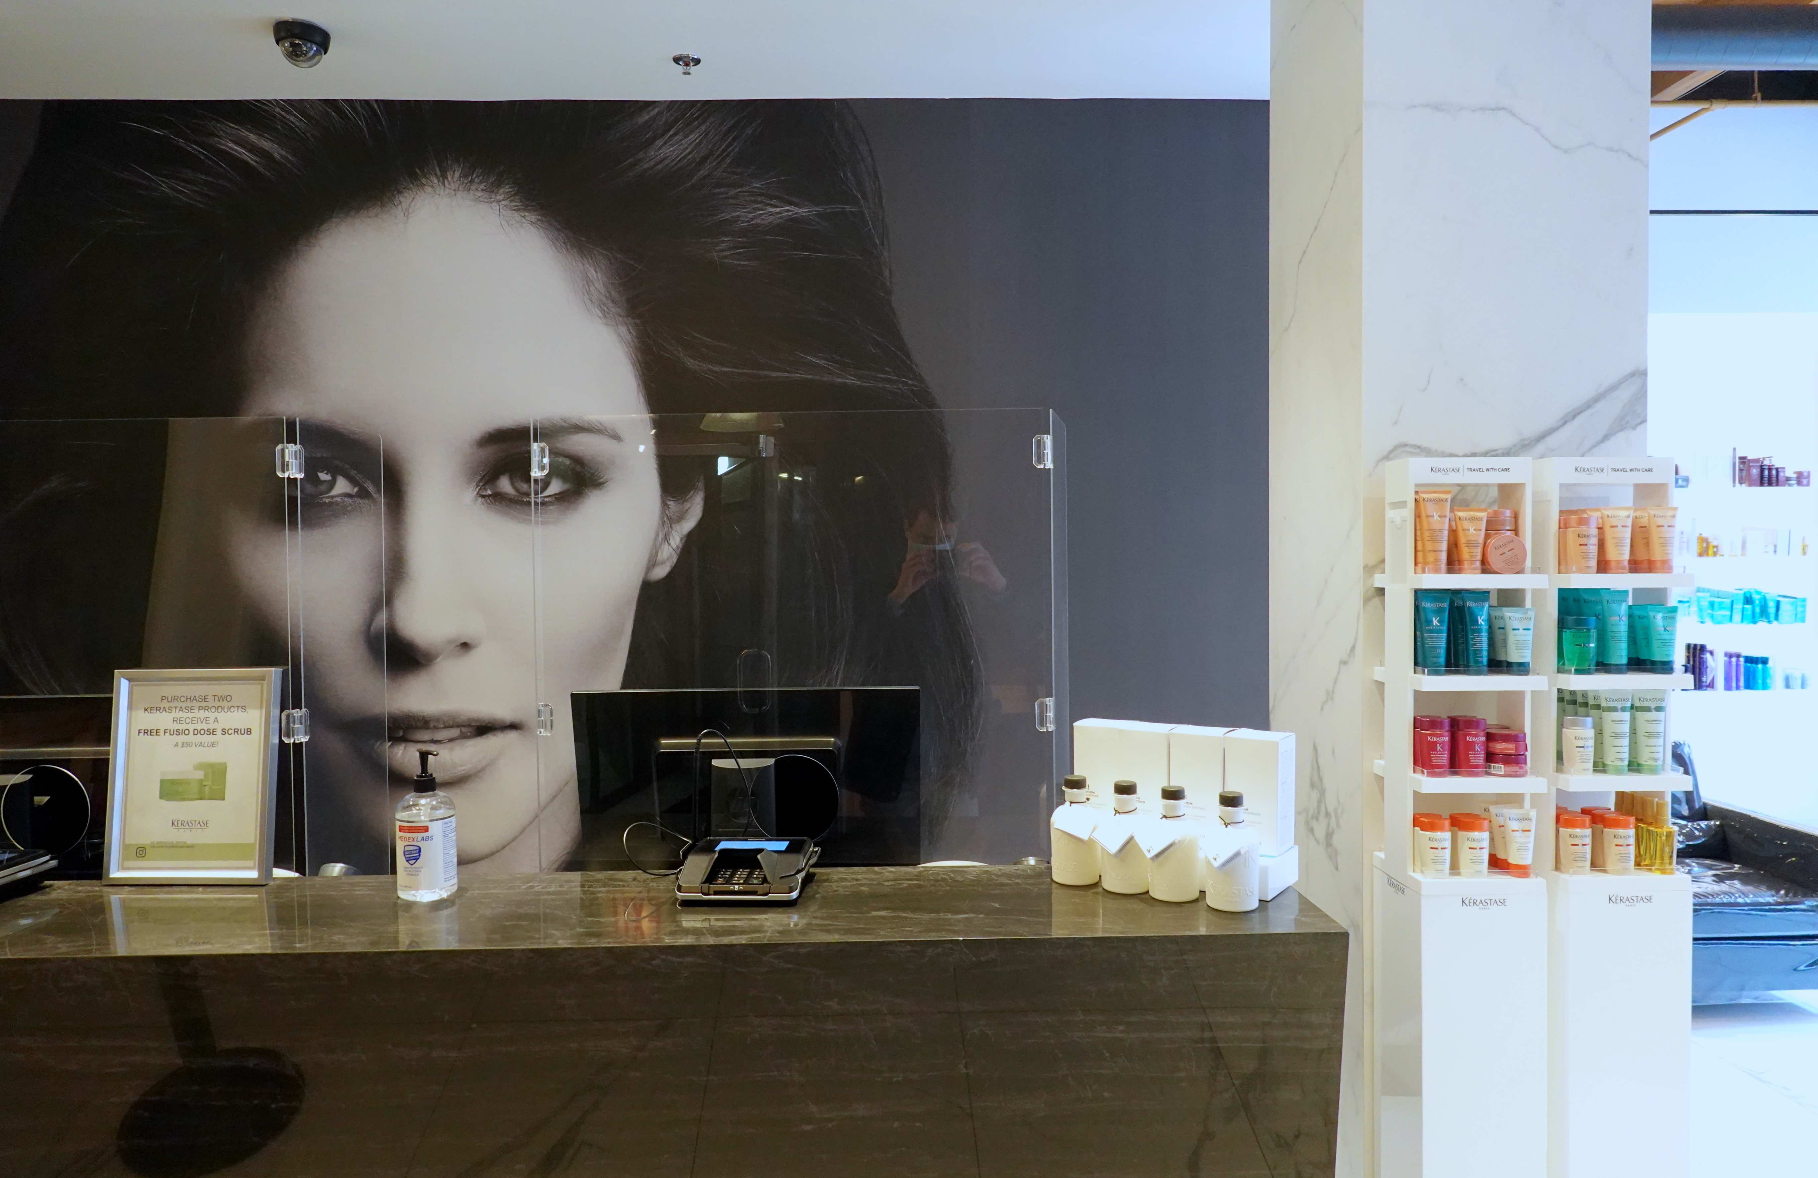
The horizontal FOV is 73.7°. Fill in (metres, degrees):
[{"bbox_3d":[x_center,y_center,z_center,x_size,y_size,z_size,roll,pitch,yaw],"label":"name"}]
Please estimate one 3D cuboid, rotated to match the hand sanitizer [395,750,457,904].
[{"bbox_3d":[-0.676,0.327,1.700,0.078,0.202,0.078,1,2,31],"label":"hand sanitizer"}]

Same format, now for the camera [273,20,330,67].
[{"bbox_3d":[-1.445,-1.287,2.890,0.124,0.086,0.124,-1,2,-14],"label":"camera"}]

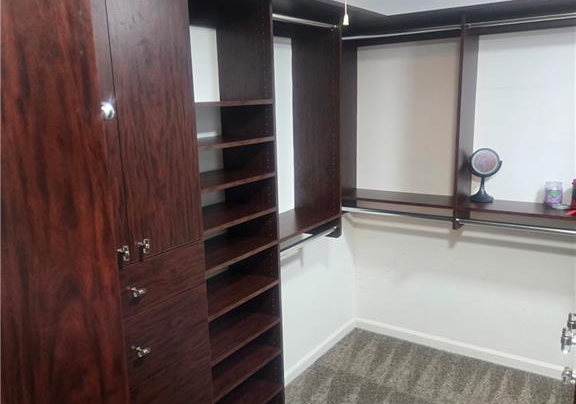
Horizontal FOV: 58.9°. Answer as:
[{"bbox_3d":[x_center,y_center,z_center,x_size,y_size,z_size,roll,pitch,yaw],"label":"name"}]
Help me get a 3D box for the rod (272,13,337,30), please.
[{"bbox_3d":[0.071,-0.859,2.422,0.025,0.027,0.602,6,14,33],"label":"rod"}]

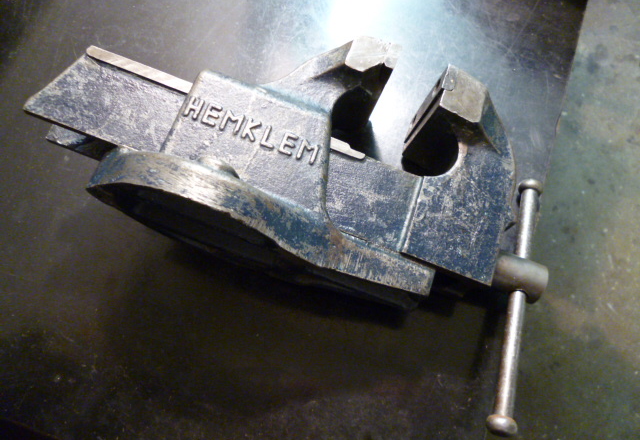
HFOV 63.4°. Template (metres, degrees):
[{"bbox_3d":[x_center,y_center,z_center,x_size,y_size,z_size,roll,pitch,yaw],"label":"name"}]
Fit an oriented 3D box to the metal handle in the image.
[{"bbox_3d":[0.138,0.050,0.360,0.019,0.019,0.194,21,60,-1],"label":"metal handle"}]

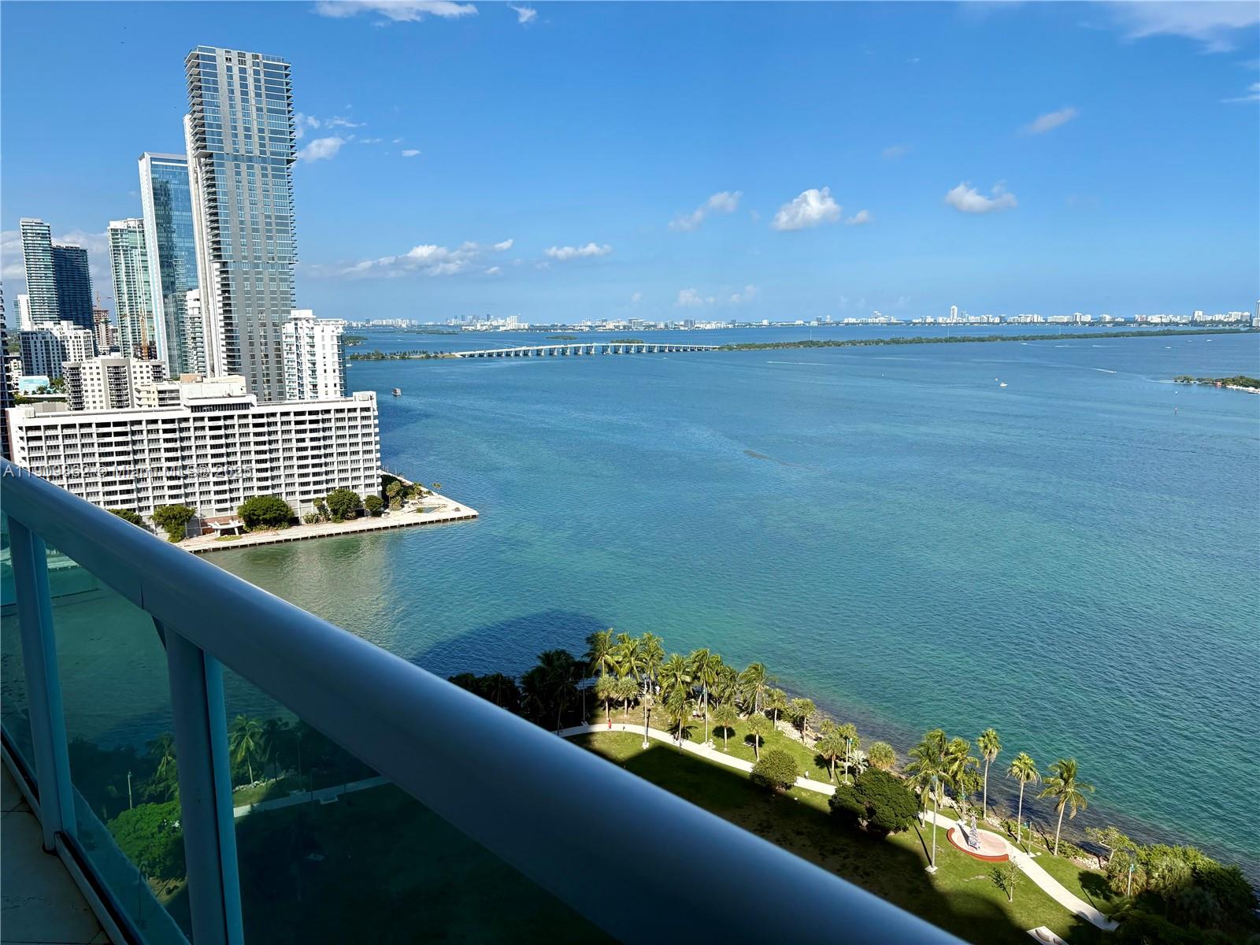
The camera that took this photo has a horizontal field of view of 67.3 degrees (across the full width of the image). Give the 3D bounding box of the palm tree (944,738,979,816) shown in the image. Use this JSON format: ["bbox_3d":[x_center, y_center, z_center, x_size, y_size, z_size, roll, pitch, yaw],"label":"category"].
[{"bbox_3d":[46.092,42.891,131.971,5.050,11.270,5.050,-1,9,0],"label":"palm tree"}]

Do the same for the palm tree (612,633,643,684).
[{"bbox_3d":[-0.089,35.994,175.888,6.180,11.490,6.180,-1,9,0],"label":"palm tree"}]

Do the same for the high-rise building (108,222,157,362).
[{"bbox_3d":[-521.971,-178.212,1010.982,46.000,174.603,28.000,-6,11,-30],"label":"high-rise building"}]

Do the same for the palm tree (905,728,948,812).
[{"bbox_3d":[41.352,41.788,131.296,5.990,12.230,5.990,3,10,18],"label":"palm tree"}]

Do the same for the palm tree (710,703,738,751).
[{"bbox_3d":[15.441,41.537,154.513,4.651,8.060,4.651,0,9,0],"label":"palm tree"}]

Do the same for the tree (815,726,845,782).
[{"bbox_3d":[29.980,42.238,141.347,4.400,8.260,4.400,2,10,12],"label":"tree"}]

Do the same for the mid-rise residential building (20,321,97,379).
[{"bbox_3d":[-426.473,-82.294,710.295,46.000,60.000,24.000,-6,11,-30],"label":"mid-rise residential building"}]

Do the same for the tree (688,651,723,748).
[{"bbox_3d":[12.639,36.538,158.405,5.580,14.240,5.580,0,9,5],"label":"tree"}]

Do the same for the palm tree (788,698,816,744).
[{"bbox_3d":[28.665,41.248,156.456,4.141,7.800,4.141,0,9,0],"label":"palm tree"}]

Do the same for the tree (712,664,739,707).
[{"bbox_3d":[17.101,38.769,168.927,4.910,8.860,4.910,0,9,0],"label":"tree"}]

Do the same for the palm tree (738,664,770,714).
[{"bbox_3d":[21.911,38.480,166.847,6.050,9.100,6.050,-1,9,0],"label":"palm tree"}]

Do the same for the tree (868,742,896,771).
[{"bbox_3d":[37.949,43.953,142.644,4.295,6.760,4.295,0,9,0],"label":"tree"}]

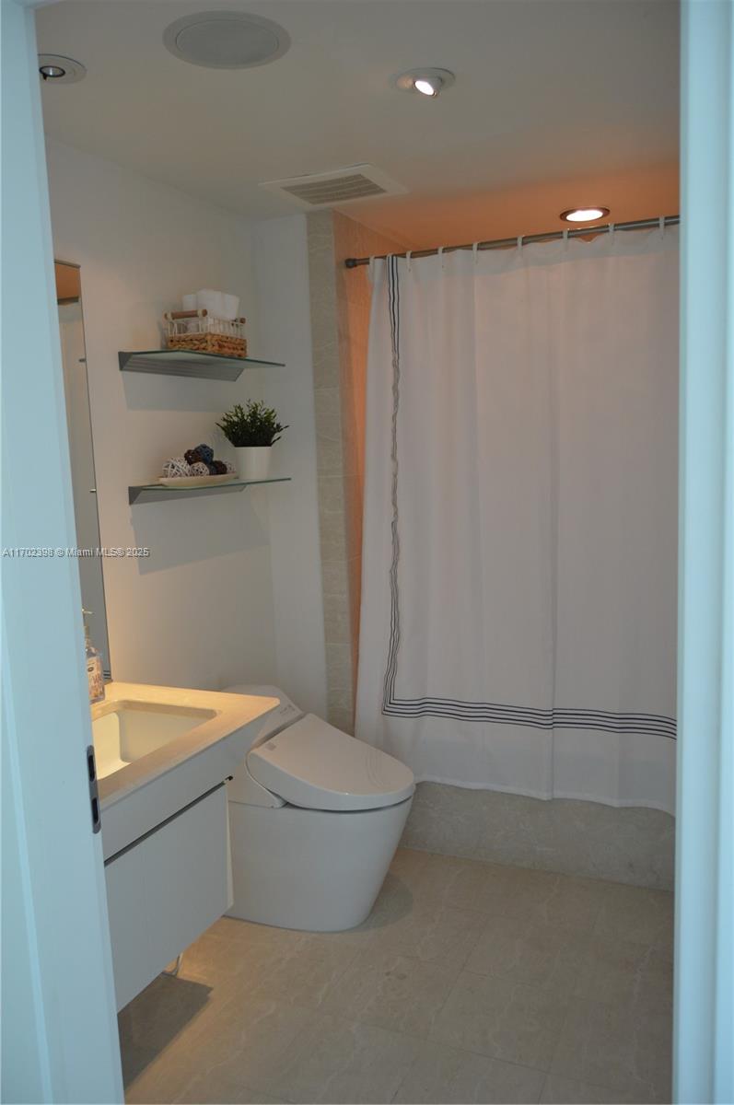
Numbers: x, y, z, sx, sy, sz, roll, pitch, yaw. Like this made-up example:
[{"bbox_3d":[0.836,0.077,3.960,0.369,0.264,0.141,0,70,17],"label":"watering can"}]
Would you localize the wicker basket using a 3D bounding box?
[{"bbox_3d":[-0.495,-0.663,2.550,0.157,0.120,0.230,1,8,24],"label":"wicker basket"}]

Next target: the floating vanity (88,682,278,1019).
[{"bbox_3d":[-0.644,0.645,1.875,0.540,0.420,0.883,1,8,24],"label":"floating vanity"}]

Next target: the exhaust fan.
[{"bbox_3d":[-0.101,-1.149,2.627,0.369,0.016,0.300,1,8,24],"label":"exhaust fan"}]

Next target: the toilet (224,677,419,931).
[{"bbox_3d":[-0.180,0.831,2.715,0.724,0.645,0.400,1,8,24],"label":"toilet"}]

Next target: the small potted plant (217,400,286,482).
[{"bbox_3d":[-0.388,-0.382,2.798,0.220,0.265,0.220,-2,7,0],"label":"small potted plant"}]

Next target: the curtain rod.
[{"bbox_3d":[0.632,-1.024,2.668,1.530,0.036,0.036,1,8,24],"label":"curtain rod"}]

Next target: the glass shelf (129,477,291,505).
[{"bbox_3d":[-0.475,-0.203,2.648,0.205,0.051,0.610,1,8,24],"label":"glass shelf"}]

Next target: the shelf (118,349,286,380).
[{"bbox_3d":[-0.492,-0.585,2.601,0.200,0.050,0.610,1,8,24],"label":"shelf"}]

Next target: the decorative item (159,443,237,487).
[{"bbox_3d":[-0.504,-0.276,2.561,0.160,0.123,0.340,1,8,24],"label":"decorative item"}]

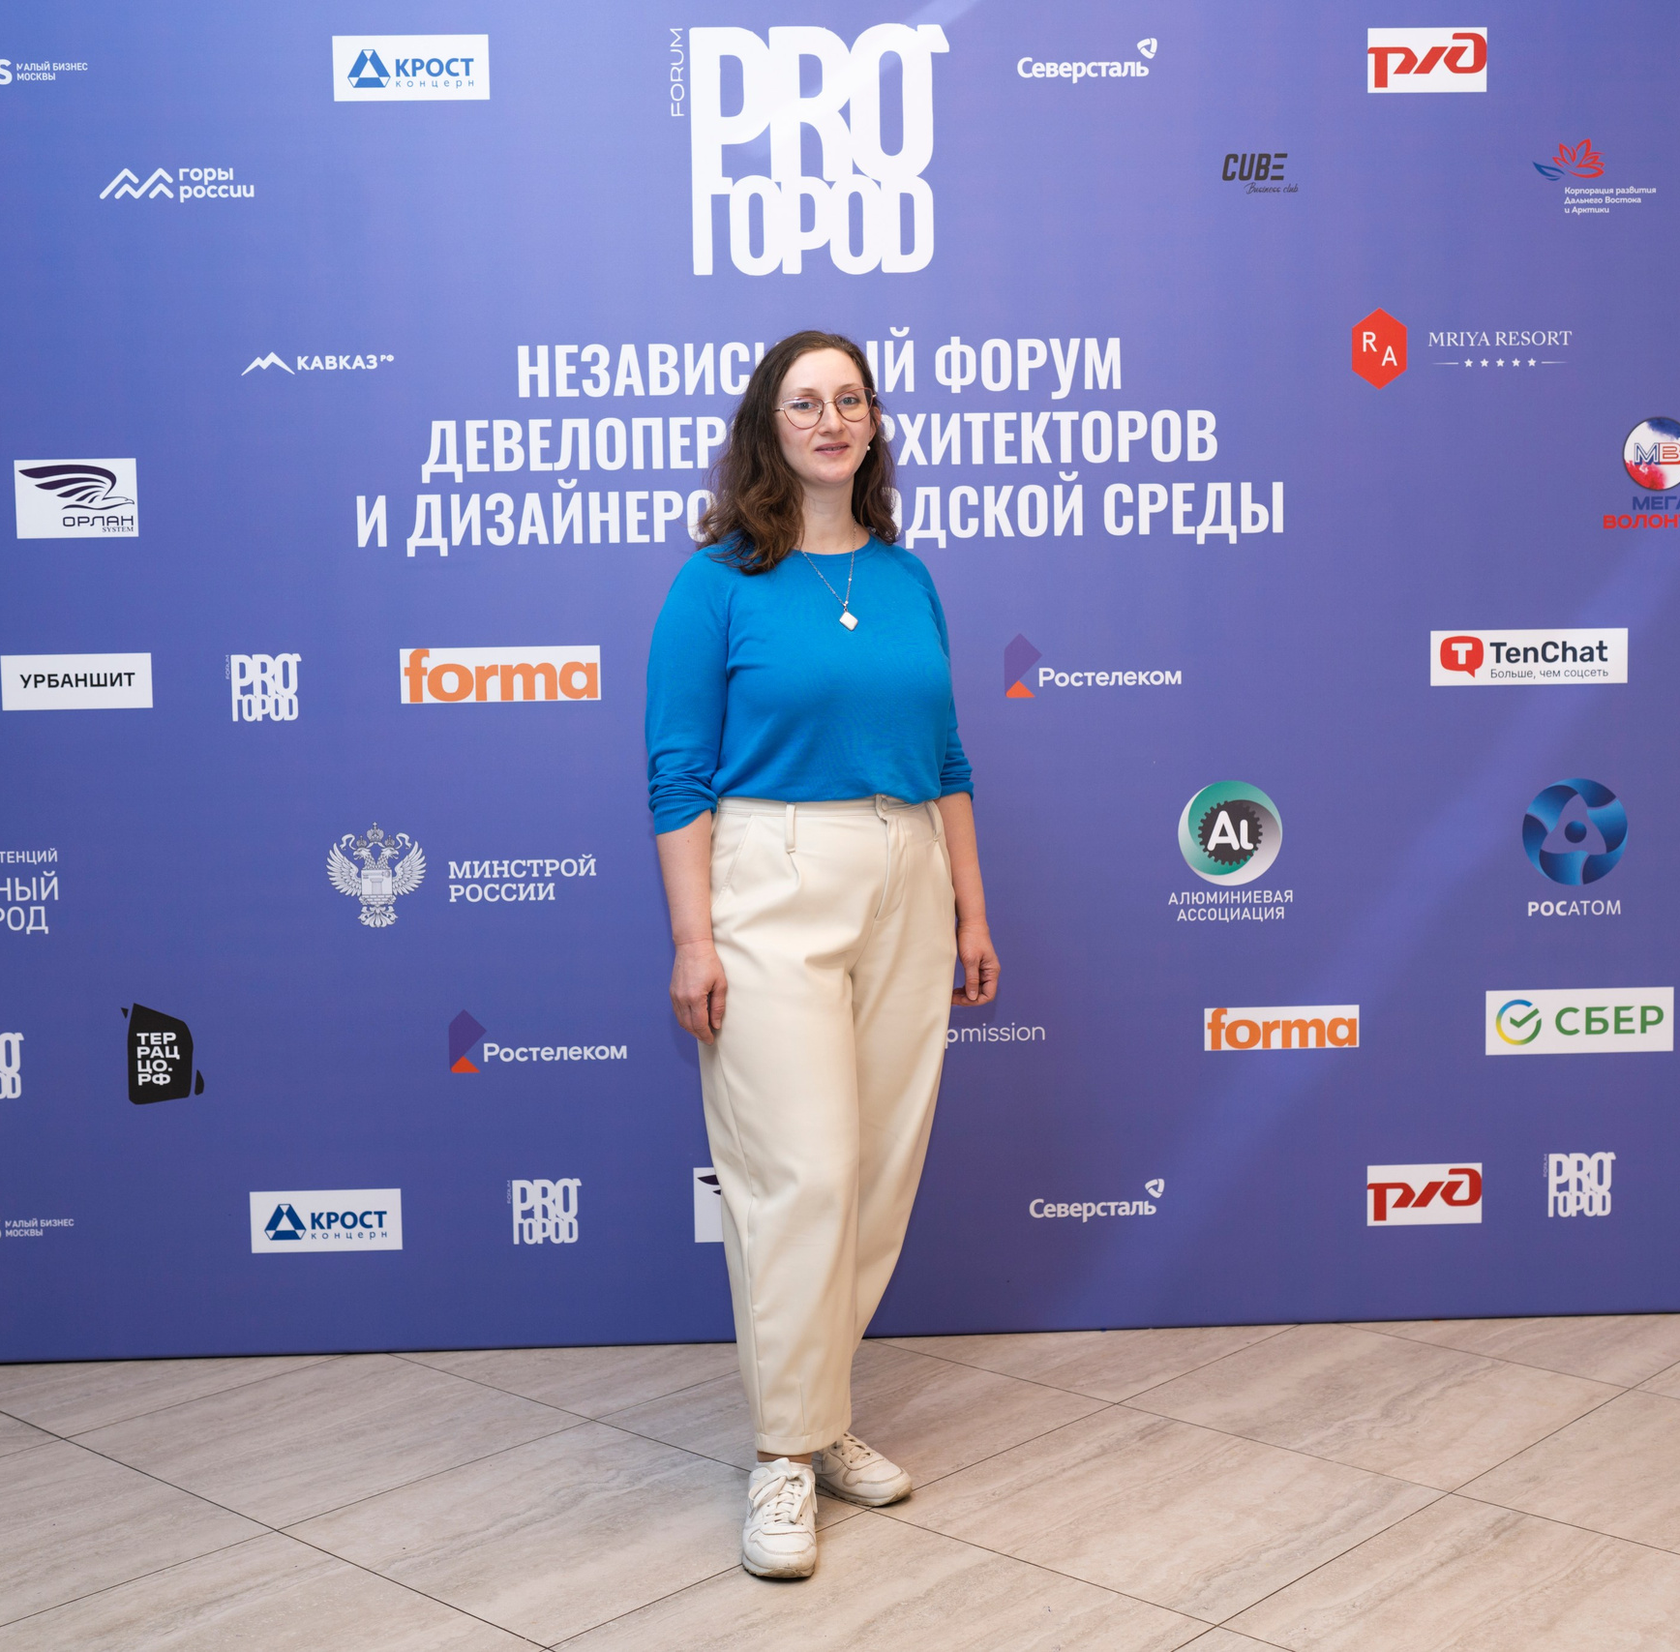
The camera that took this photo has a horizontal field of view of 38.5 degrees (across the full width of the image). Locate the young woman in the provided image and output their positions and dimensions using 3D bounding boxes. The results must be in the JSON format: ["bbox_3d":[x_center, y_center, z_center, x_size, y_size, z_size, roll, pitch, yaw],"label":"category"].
[{"bbox_3d":[-0.007,0.144,3.414,0.520,1.660,0.400,-4,6,-29],"label":"young woman"}]

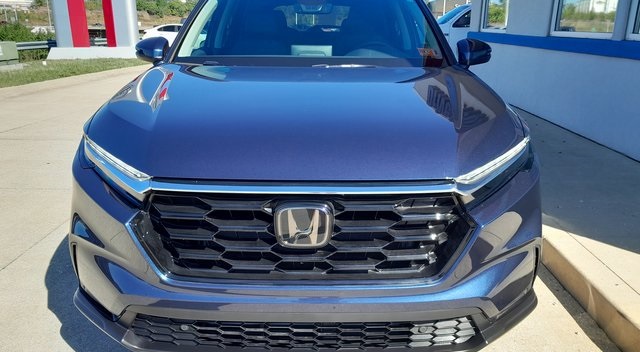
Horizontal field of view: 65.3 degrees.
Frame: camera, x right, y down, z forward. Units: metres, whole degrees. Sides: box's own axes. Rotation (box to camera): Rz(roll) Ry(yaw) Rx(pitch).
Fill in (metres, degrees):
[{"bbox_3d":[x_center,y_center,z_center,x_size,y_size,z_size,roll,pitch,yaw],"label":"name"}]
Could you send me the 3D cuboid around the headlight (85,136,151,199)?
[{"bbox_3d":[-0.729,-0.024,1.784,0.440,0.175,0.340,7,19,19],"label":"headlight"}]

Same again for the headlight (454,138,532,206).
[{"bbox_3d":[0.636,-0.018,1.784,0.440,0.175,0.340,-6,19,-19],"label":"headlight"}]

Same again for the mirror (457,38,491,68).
[{"bbox_3d":[0.911,-0.739,2.969,0.213,0.185,0.180,0,18,0],"label":"mirror"}]

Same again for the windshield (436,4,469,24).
[{"bbox_3d":[3.557,-4.270,13.200,0.750,0.600,1.450,0,18,-2],"label":"windshield"}]

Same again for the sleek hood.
[{"bbox_3d":[-0.043,-0.270,2.082,1.680,0.250,1.280,0,18,0],"label":"sleek hood"}]

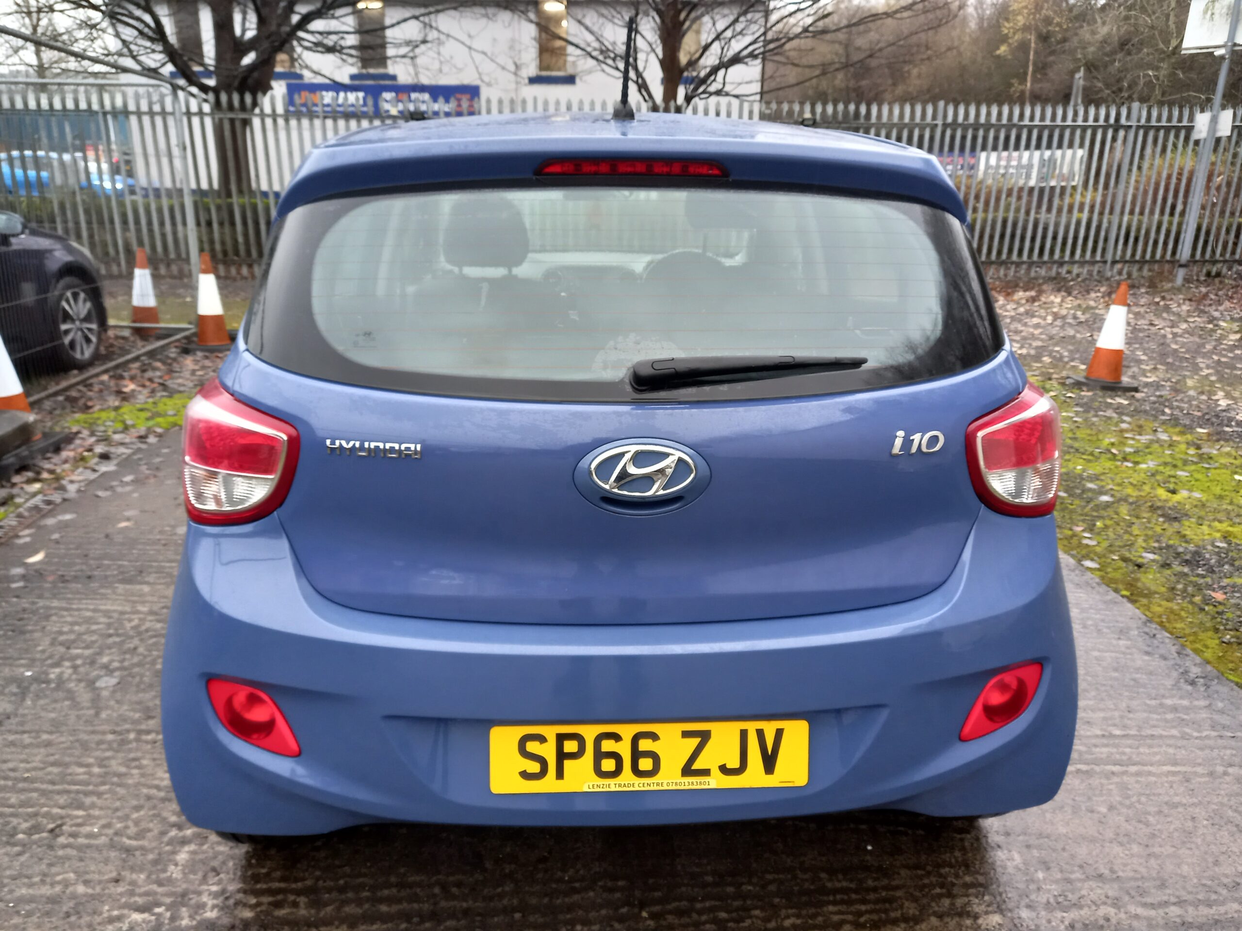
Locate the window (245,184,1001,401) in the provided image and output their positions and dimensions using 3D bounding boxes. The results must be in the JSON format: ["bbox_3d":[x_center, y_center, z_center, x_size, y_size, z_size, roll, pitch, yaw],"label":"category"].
[{"bbox_3d":[0.022,-0.279,1.456,1.260,0.379,0.119,0,-8,-3],"label":"window"}]

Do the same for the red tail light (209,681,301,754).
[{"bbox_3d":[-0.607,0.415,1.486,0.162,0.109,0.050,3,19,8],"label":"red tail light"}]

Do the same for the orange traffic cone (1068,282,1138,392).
[{"bbox_3d":[3.522,-0.933,6.405,0.390,0.750,0.390,4,19,11],"label":"orange traffic cone"}]

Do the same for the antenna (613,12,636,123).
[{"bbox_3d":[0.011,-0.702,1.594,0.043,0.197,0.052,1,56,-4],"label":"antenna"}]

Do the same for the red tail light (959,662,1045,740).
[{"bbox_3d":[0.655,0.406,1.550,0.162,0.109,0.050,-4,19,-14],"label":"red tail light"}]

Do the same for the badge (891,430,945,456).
[{"bbox_3d":[0.456,-0.035,1.377,0.088,0.041,0.008,-2,11,-12],"label":"badge"}]

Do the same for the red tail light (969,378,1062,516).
[{"bbox_3d":[0.664,-0.025,1.528,0.262,0.232,0.180,-4,19,-12],"label":"red tail light"}]

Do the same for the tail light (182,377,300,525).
[{"bbox_3d":[-0.620,-0.015,1.463,0.262,0.232,0.180,3,19,7],"label":"tail light"}]

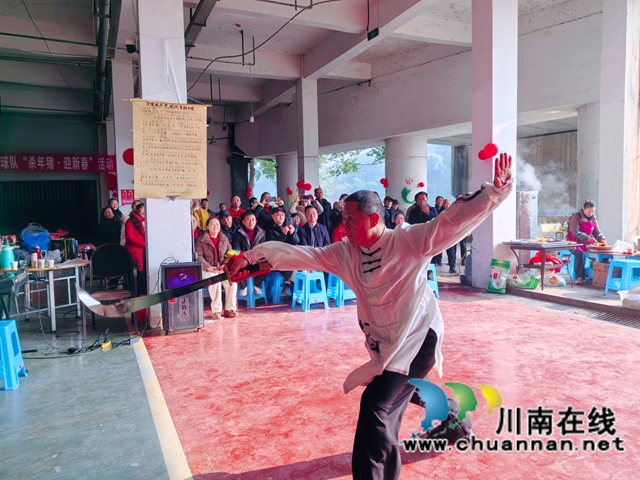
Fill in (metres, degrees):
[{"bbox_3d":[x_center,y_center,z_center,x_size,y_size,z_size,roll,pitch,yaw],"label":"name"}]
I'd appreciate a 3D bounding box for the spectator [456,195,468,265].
[{"bbox_3d":[3.125,-0.226,10.909,0.480,1.590,0.330,0,4,15],"label":"spectator"}]

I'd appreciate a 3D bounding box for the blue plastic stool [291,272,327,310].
[{"bbox_3d":[-0.129,0.682,6.800,0.350,0.495,0.350,-3,4,-30],"label":"blue plastic stool"}]

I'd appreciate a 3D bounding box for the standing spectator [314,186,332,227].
[{"bbox_3d":[0.018,-0.096,9.010,0.500,1.670,0.330,-2,3,-8],"label":"standing spectator"}]

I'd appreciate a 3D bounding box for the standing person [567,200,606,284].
[{"bbox_3d":[4.271,0.039,8.000,0.500,1.340,0.420,-3,4,-30],"label":"standing person"}]

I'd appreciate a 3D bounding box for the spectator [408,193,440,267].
[{"bbox_3d":[1.821,-0.023,8.700,0.550,1.620,0.400,0,3,12],"label":"spectator"}]

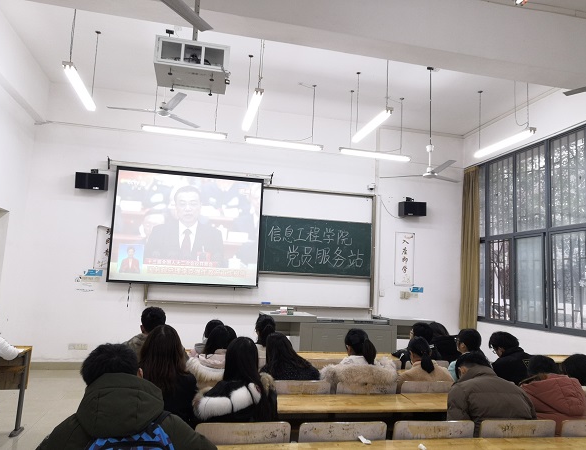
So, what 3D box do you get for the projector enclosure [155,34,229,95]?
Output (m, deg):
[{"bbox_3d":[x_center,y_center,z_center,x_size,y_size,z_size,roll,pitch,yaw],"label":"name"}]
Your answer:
[{"bbox_3d":[-0.865,-1.360,4.032,0.585,0.234,0.475,4,-7,-12],"label":"projector enclosure"}]

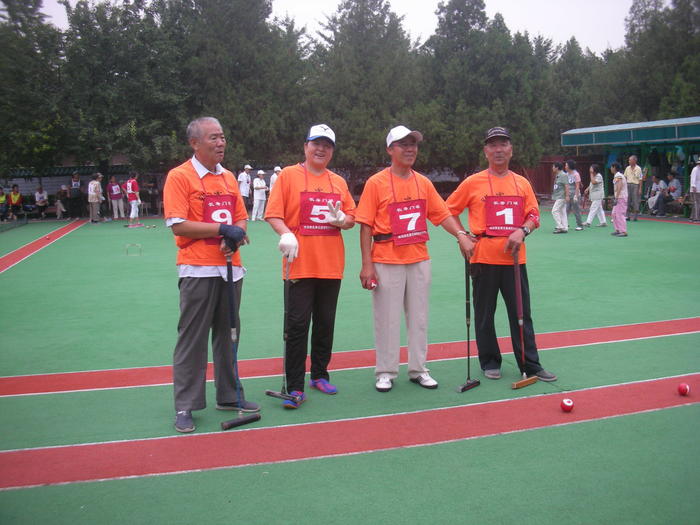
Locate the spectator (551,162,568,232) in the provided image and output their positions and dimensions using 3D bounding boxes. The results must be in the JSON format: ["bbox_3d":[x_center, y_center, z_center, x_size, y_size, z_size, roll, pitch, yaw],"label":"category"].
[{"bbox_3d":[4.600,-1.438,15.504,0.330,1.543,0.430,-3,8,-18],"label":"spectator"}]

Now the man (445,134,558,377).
[{"bbox_3d":[1.004,-0.053,4.690,0.680,1.650,0.440,-1,7,-3],"label":"man"}]

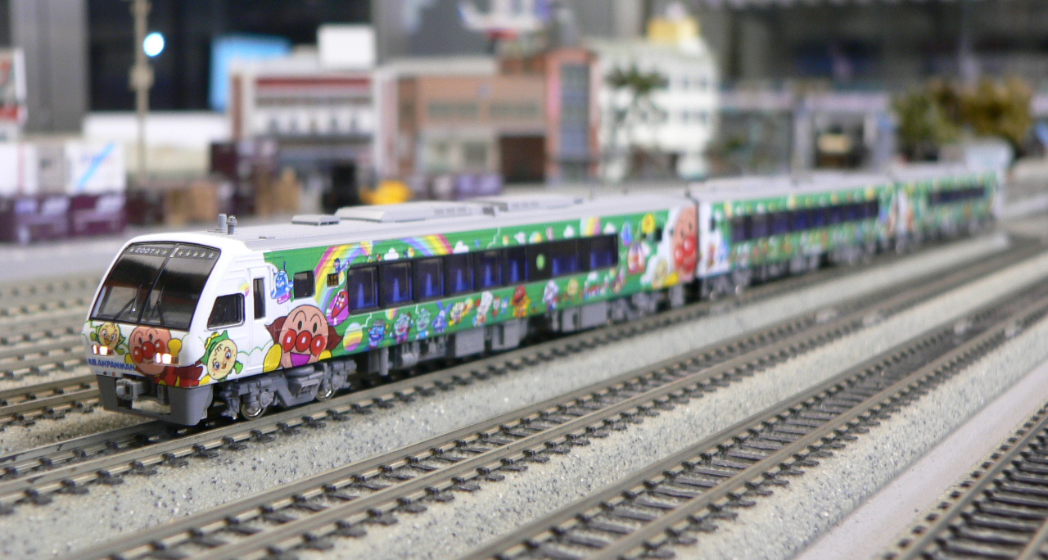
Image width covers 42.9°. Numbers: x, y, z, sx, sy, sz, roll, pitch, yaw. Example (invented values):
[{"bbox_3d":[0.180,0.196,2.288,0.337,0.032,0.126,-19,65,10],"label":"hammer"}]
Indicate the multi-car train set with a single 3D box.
[{"bbox_3d":[0.064,-0.013,0.335,0.019,0.026,0.418,5,8,32],"label":"multi-car train set"}]

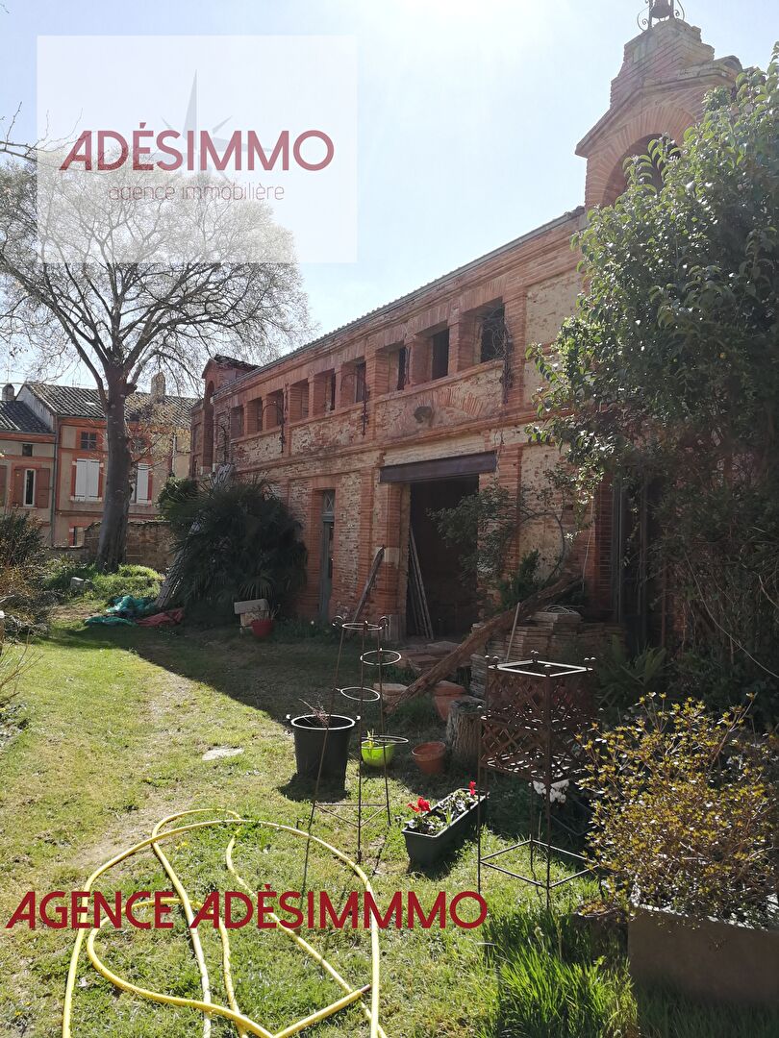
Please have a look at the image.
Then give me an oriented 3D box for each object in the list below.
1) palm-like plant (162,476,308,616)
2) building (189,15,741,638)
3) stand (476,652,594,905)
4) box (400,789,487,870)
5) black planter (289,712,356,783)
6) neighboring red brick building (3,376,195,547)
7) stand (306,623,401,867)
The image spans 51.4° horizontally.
[{"bbox_3d":[-3.100,0.530,16.300,2.600,2.750,2.800,2,-2,-29],"label":"palm-like plant"},{"bbox_3d":[1.569,-1.566,18.465,7.000,7.600,21.285,3,-2,-29],"label":"building"},{"bbox_3d":[0.755,1.232,4.009,0.410,1.110,0.410,3,-2,-43],"label":"stand"},{"bbox_3d":[0.314,1.626,4.280,0.180,0.172,0.765,1,-2,26],"label":"box"},{"bbox_3d":[-0.445,1.543,5.440,0.440,0.355,0.430,2,-2,0],"label":"black planter"},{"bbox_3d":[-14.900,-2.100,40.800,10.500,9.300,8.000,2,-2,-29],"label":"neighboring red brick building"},{"bbox_3d":[-0.170,1.100,4.200,0.470,1.190,0.420,2,-2,0],"label":"stand"}]

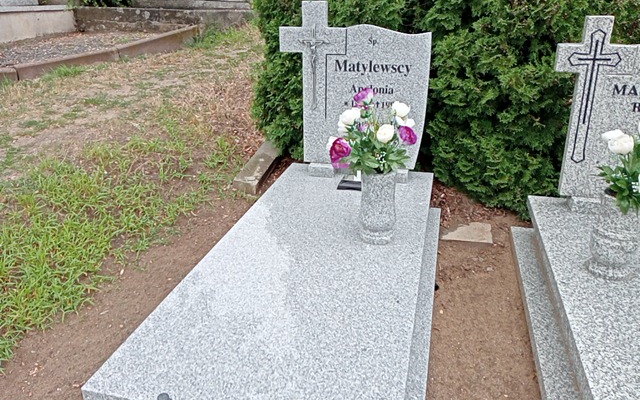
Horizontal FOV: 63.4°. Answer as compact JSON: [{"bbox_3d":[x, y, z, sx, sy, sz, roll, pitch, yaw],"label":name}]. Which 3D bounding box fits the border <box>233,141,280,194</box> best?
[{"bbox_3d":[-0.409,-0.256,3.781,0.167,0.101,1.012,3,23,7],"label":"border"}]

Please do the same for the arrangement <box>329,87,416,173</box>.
[{"bbox_3d":[0.207,-0.263,1.964,0.334,0.304,0.278,5,22,13],"label":"arrangement"}]

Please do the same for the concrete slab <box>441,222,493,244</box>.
[{"bbox_3d":[0.776,0.188,2.750,0.263,0.041,0.243,7,24,16],"label":"concrete slab"}]

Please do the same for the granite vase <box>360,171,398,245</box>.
[{"bbox_3d":[0.233,0.018,2.082,0.150,0.300,0.150,6,23,13],"label":"granite vase"}]

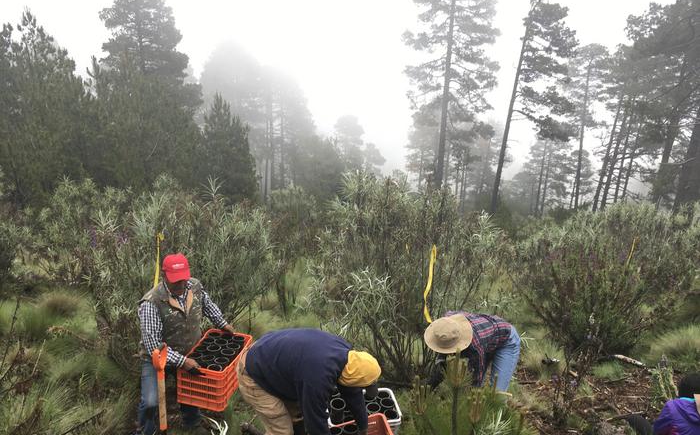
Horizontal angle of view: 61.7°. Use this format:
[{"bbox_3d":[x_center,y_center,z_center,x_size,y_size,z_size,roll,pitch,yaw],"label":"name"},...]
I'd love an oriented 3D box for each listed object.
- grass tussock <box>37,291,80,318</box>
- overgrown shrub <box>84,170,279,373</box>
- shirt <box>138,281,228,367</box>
[{"bbox_3d":[-3.430,1.035,6.900,0.580,0.380,0.550,-8,22,-27],"label":"grass tussock"},{"bbox_3d":[-1.667,0.583,5.700,1.850,1.950,1.600,-3,21,-17],"label":"overgrown shrub"},{"bbox_3d":[-1.207,0.766,4.200,0.580,0.620,0.420,-10,23,-31],"label":"shirt"}]

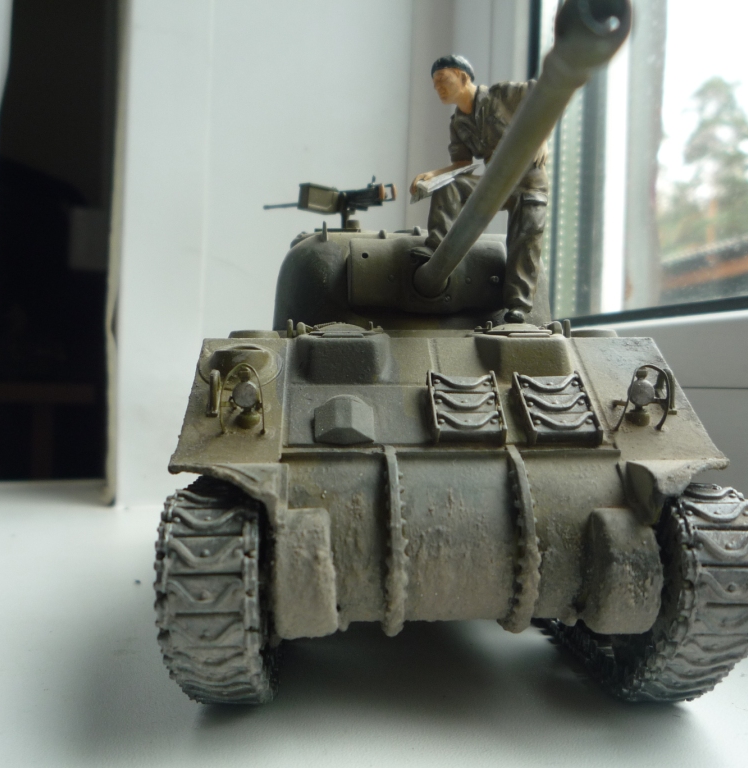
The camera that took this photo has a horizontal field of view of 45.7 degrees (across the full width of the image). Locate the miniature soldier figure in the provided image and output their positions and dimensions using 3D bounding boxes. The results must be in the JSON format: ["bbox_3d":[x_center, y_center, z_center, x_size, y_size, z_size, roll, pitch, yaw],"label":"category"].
[{"bbox_3d":[0.019,-0.035,0.160,0.018,0.048,0.024,1,0,42],"label":"miniature soldier figure"}]

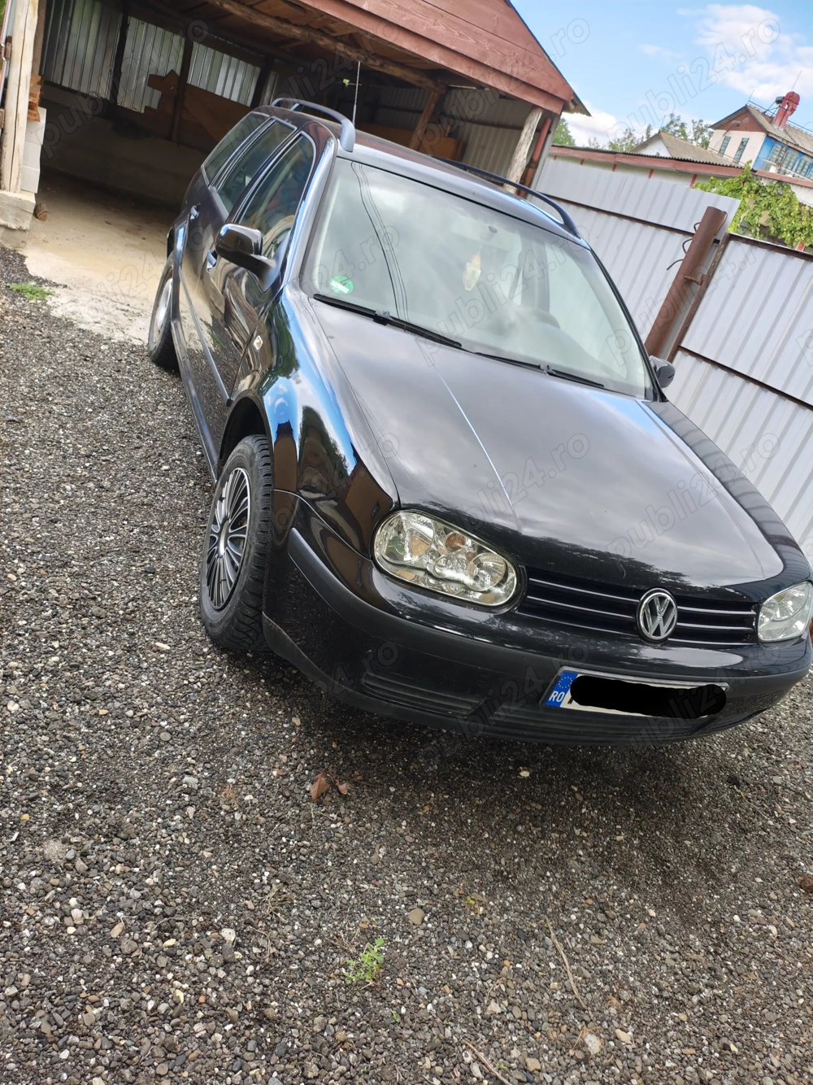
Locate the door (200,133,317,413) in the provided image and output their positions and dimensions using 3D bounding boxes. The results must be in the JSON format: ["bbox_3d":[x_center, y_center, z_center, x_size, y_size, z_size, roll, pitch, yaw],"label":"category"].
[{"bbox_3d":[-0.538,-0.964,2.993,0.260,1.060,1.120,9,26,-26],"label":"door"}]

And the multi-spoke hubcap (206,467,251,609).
[{"bbox_3d":[-0.464,-0.006,2.395,0.160,0.410,0.410,8,27,-28],"label":"multi-spoke hubcap"}]

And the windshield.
[{"bbox_3d":[0.305,-0.951,2.918,1.380,0.120,0.770,9,62,-26],"label":"windshield"}]

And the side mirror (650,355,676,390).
[{"bbox_3d":[1.012,-0.701,3.348,0.200,0.150,0.130,9,26,-26],"label":"side mirror"}]

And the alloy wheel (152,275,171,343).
[{"bbox_3d":[-1.258,-1.249,4.432,0.160,0.405,0.405,9,26,-26],"label":"alloy wheel"}]

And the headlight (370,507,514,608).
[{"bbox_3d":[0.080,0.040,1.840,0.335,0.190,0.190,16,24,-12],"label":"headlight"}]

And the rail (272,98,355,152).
[{"bbox_3d":[-0.467,-1.906,3.645,0.075,0.125,1.860,9,26,-26],"label":"rail"}]

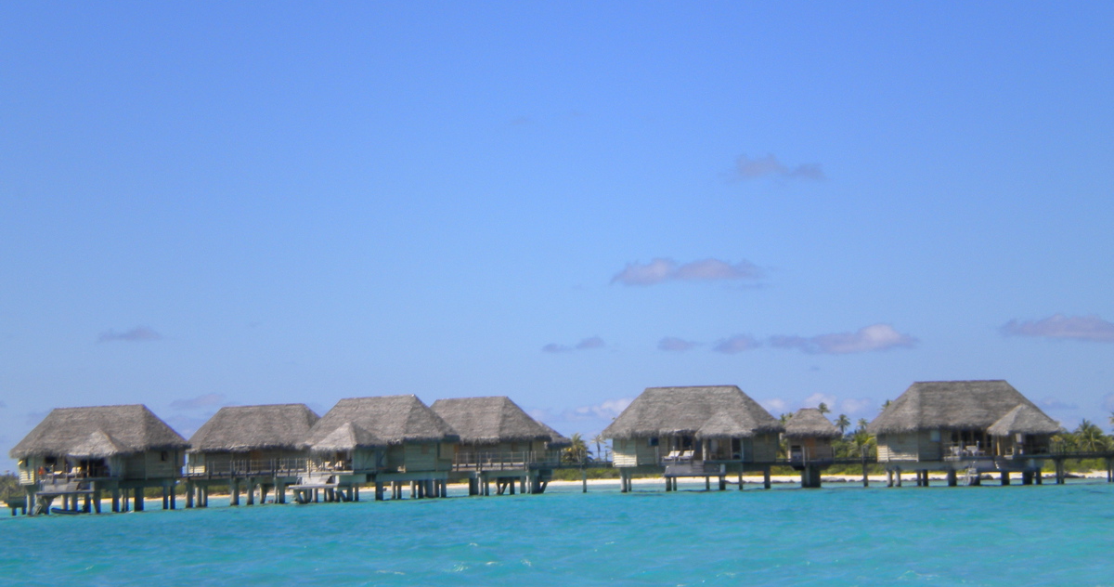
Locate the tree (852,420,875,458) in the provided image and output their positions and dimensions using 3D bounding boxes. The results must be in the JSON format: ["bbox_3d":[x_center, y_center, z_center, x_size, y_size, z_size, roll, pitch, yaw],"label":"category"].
[{"bbox_3d":[33.169,16.056,335.000,2.800,4.700,2.800,-2,-3,0],"label":"tree"}]

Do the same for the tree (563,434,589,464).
[{"bbox_3d":[2.051,16.553,325.000,3.100,4.100,3.100,-2,-3,0],"label":"tree"}]

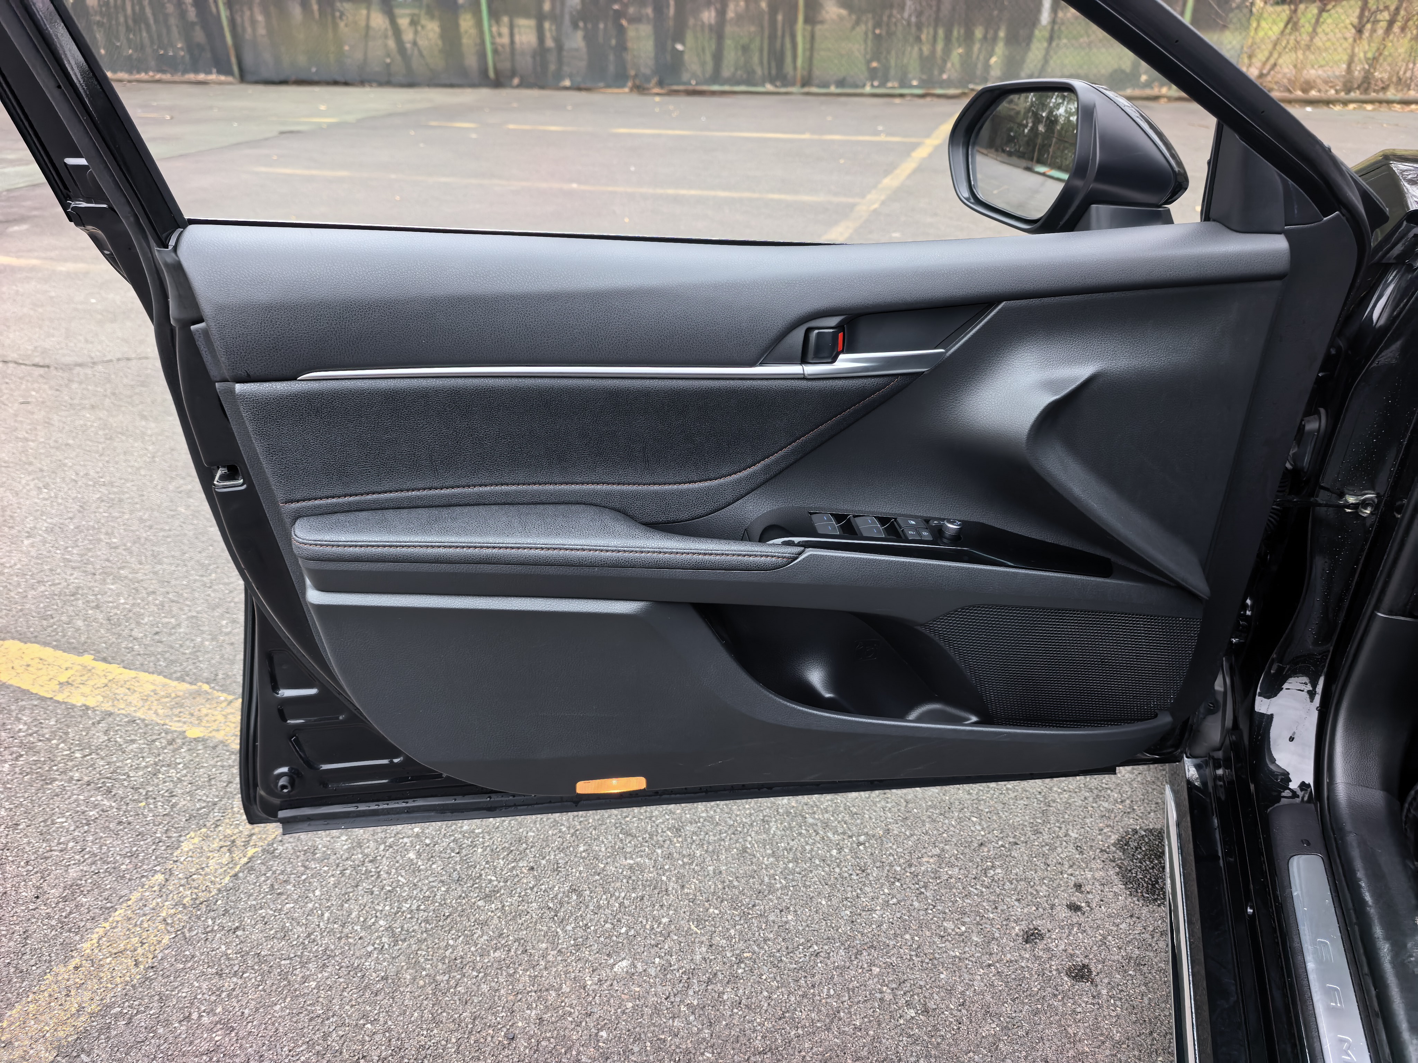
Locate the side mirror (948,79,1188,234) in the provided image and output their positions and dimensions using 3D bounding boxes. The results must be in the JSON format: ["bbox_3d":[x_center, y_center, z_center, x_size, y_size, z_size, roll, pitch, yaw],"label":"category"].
[{"bbox_3d":[0.351,-0.357,0.948,0.130,0.148,0.205,-12,32,-18],"label":"side mirror"}]

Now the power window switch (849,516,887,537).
[{"bbox_3d":[0.143,-0.004,0.884,0.023,0.012,0.035,1,29,-6],"label":"power window switch"}]

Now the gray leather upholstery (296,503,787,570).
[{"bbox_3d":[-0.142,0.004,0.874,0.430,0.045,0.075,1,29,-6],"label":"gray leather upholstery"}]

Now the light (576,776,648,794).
[{"bbox_3d":[-0.112,0.292,1.129,0.080,0.018,0.008,-3,30,-4],"label":"light"}]

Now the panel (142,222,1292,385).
[{"bbox_3d":[0.037,-0.202,0.832,0.915,0.130,0.080,-2,30,-4],"label":"panel"}]

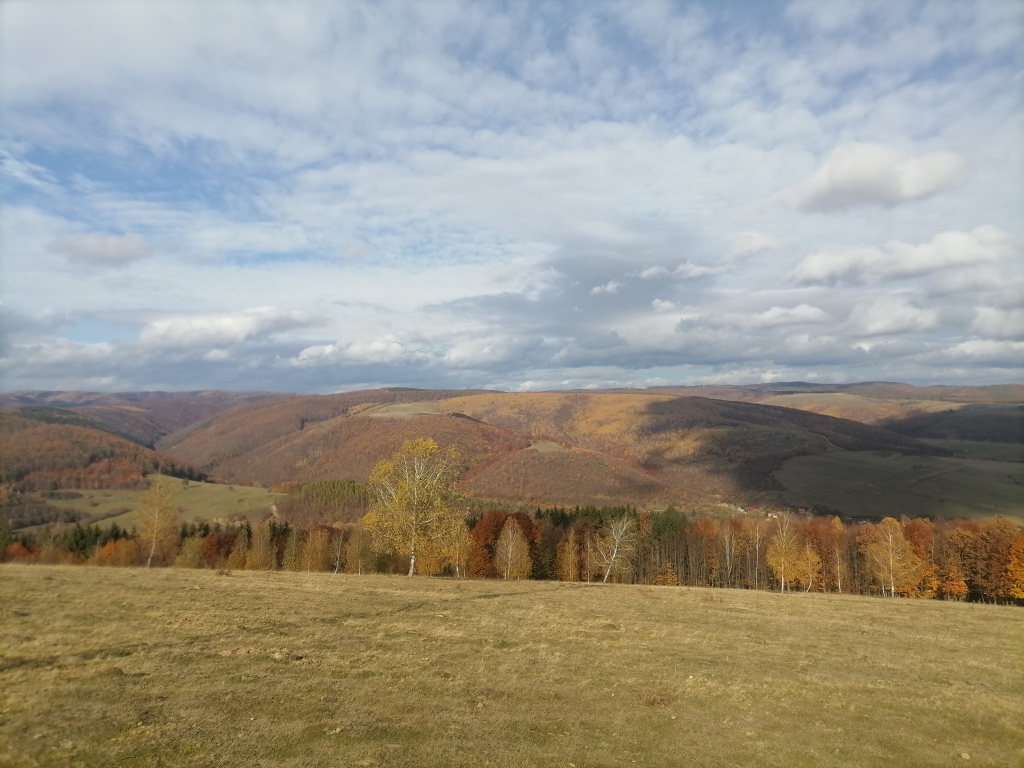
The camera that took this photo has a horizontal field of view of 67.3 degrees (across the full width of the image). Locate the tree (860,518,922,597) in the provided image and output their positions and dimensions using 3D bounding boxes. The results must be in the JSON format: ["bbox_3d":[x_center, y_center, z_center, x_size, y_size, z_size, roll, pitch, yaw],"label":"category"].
[{"bbox_3d":[42.435,19.429,86.000,6.590,8.780,6.260,0,-1,26],"label":"tree"}]

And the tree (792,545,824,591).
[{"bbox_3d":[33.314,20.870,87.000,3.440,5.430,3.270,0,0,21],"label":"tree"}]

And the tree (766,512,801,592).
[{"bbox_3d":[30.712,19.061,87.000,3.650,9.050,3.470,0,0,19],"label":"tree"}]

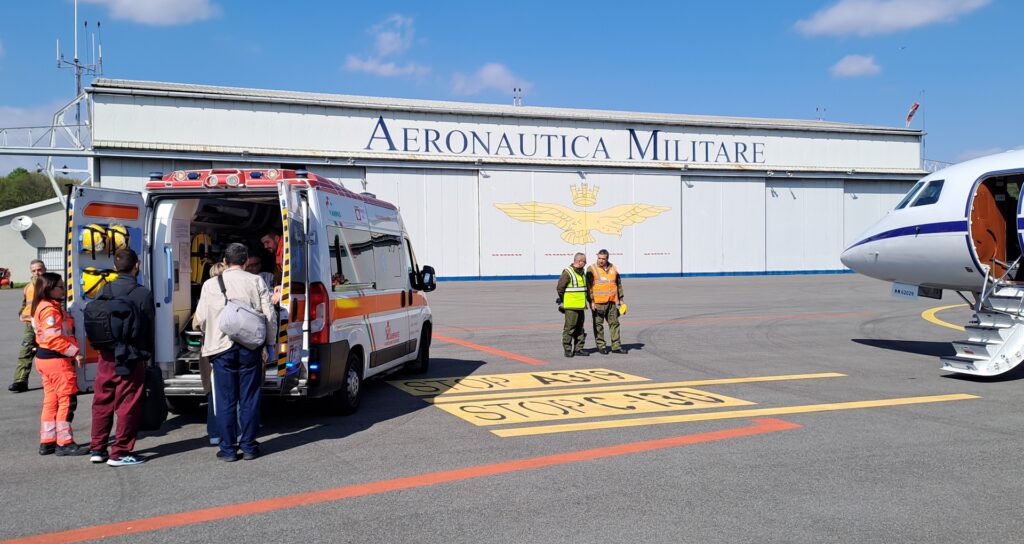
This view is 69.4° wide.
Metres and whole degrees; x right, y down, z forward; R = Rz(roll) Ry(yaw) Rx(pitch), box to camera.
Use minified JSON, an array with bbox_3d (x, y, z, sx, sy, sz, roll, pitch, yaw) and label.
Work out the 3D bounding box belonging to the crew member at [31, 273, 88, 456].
[{"bbox_3d":[-3.947,0.798,6.450,0.440,1.570,0.480,-1,1,-28],"label":"crew member"}]

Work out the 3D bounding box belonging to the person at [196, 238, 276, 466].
[{"bbox_3d":[-2.300,0.657,6.150,0.620,1.788,0.420,-1,1,-12],"label":"person"}]

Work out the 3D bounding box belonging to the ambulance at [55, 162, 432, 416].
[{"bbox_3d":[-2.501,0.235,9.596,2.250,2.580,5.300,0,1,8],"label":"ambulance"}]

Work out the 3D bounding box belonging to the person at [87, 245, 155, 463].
[{"bbox_3d":[-3.248,0.694,6.150,0.520,1.763,0.460,0,1,13],"label":"person"}]

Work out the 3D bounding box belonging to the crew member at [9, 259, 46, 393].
[{"bbox_3d":[-6.362,0.692,9.750,0.500,1.714,0.400,0,1,9],"label":"crew member"}]

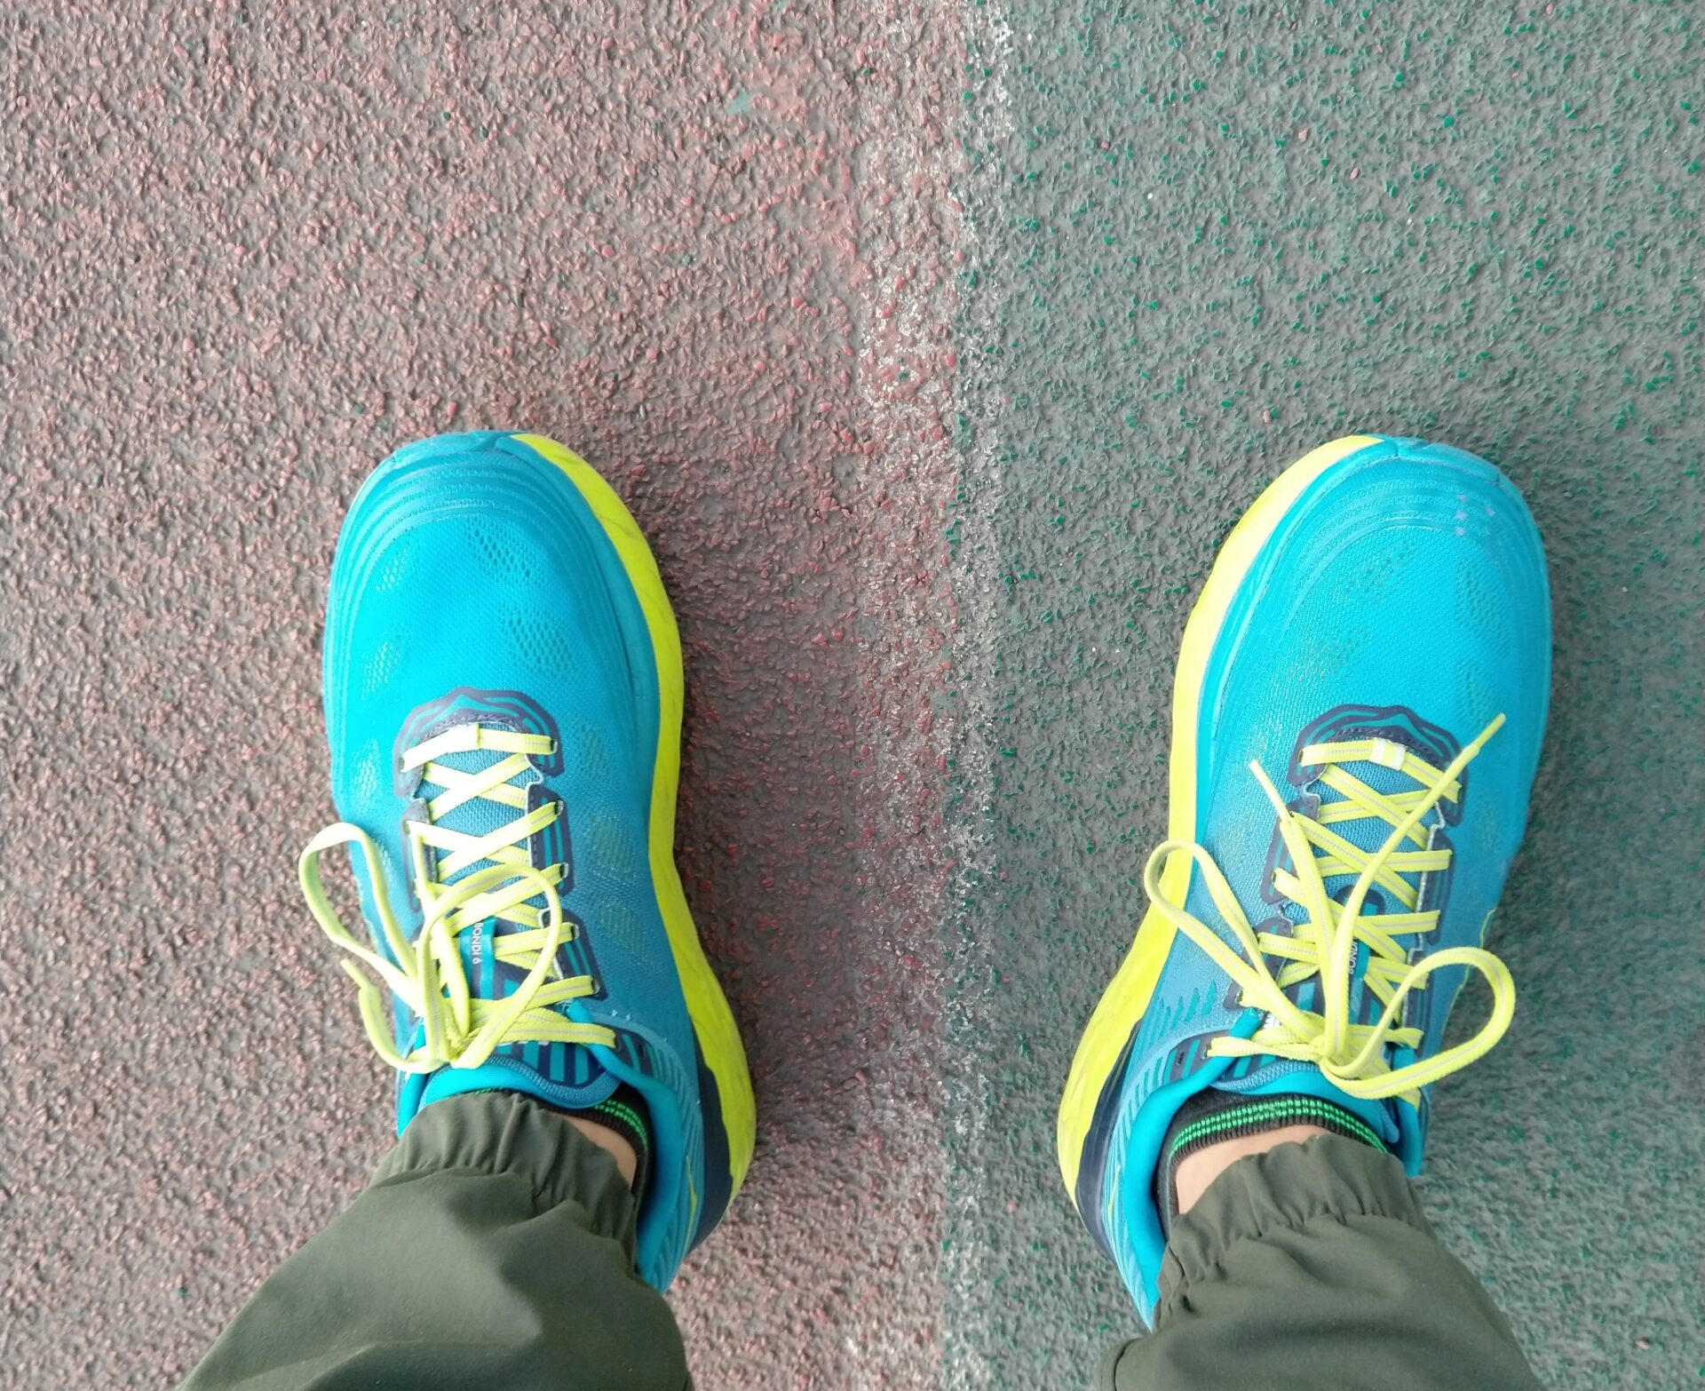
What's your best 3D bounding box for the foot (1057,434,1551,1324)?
[{"bbox_3d":[0.150,0.068,0.569,0.120,0.118,0.304,16,101,-1],"label":"foot"}]

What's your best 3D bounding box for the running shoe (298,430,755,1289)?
[{"bbox_3d":[-0.106,0.066,0.576,0.120,0.118,0.304,-11,100,4],"label":"running shoe"}]

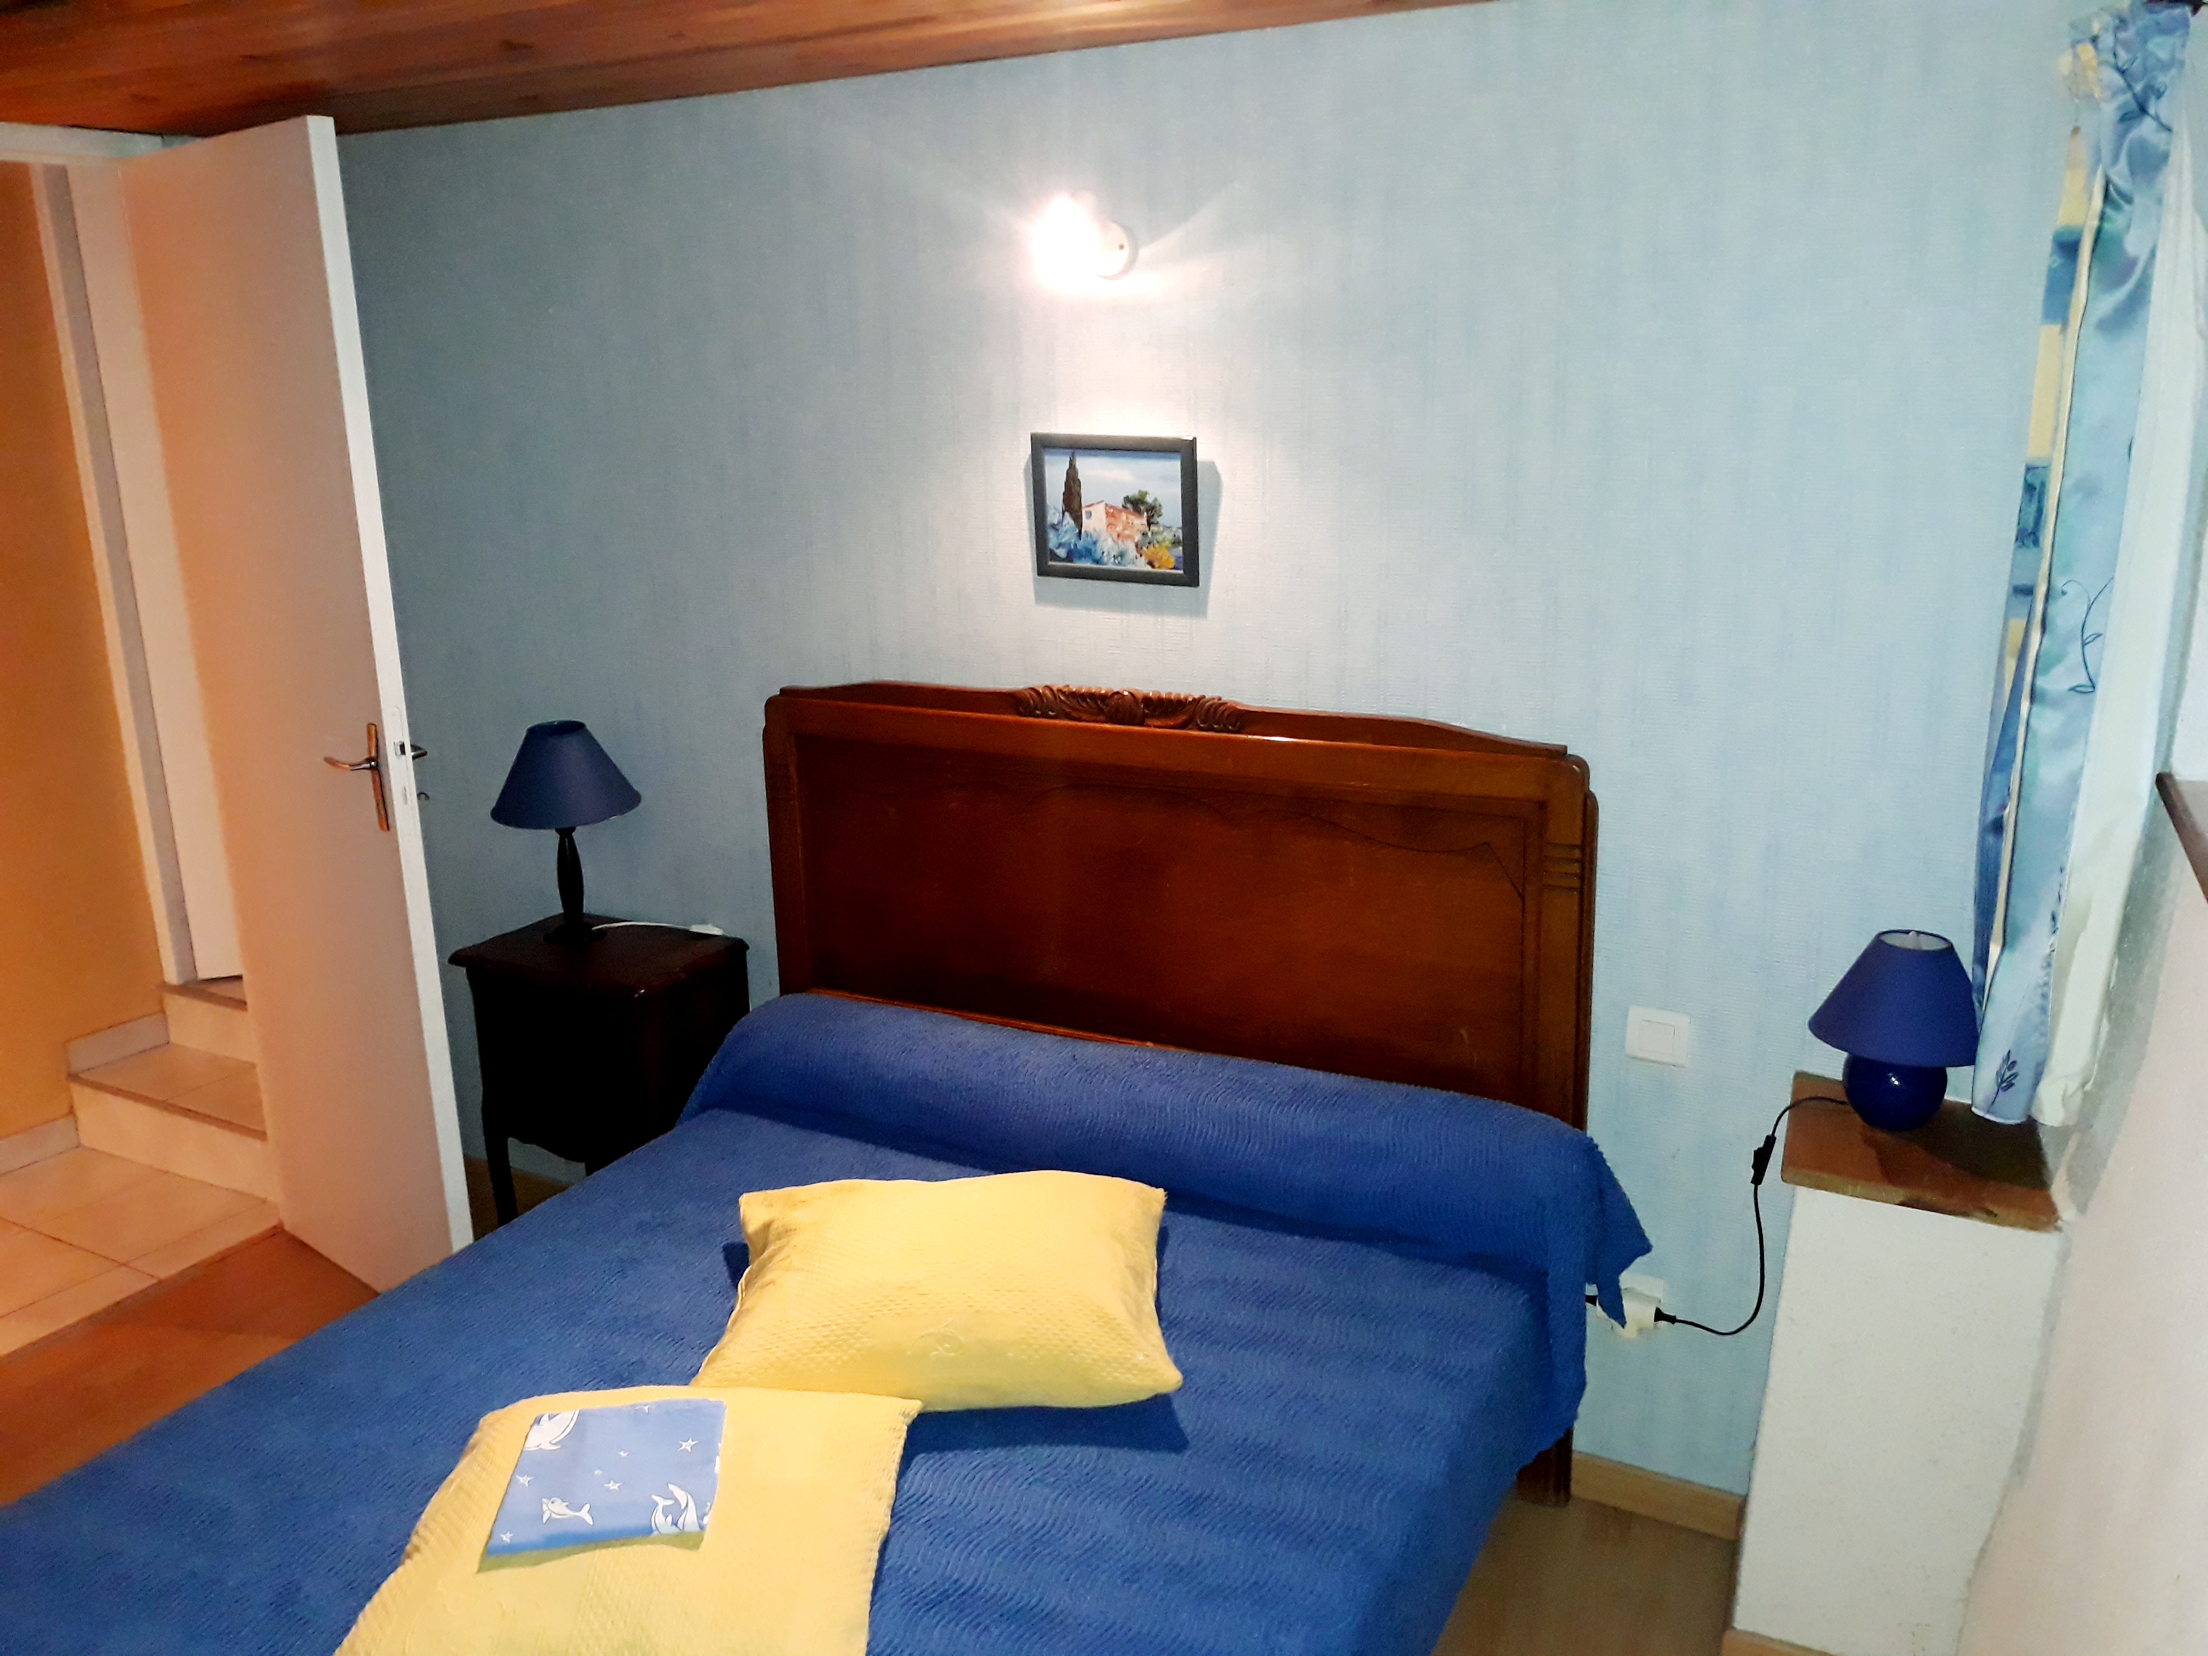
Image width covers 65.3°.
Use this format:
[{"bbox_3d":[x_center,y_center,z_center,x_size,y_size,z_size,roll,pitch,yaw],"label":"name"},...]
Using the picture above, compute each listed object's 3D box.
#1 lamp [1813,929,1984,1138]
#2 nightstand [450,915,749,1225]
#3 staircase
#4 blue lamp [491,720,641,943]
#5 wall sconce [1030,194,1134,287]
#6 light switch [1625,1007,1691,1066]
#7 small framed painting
[{"bbox_3d":[1.016,0.258,2.196,0.203,0.247,0.203,6,16,28],"label":"lamp"},{"bbox_3d":[-0.909,0.568,3.251,0.470,0.713,0.315,6,16,28],"label":"nightstand"},{"bbox_3d":[-2.030,0.597,4.062,0.800,0.310,0.430,6,16,28],"label":"staircase"},{"bbox_3d":[-0.999,0.010,3.204,0.267,0.400,0.267,6,16,28],"label":"blue lamp"},{"bbox_3d":[-0.027,-0.858,2.523,0.115,0.120,0.140,6,16,28],"label":"wall sconce"},{"bbox_3d":[0.788,0.296,2.449,0.081,0.077,0.012,6,16,28],"label":"light switch"},{"bbox_3d":[0.018,-0.493,2.662,0.285,0.224,0.020,6,16,28],"label":"small framed painting"}]

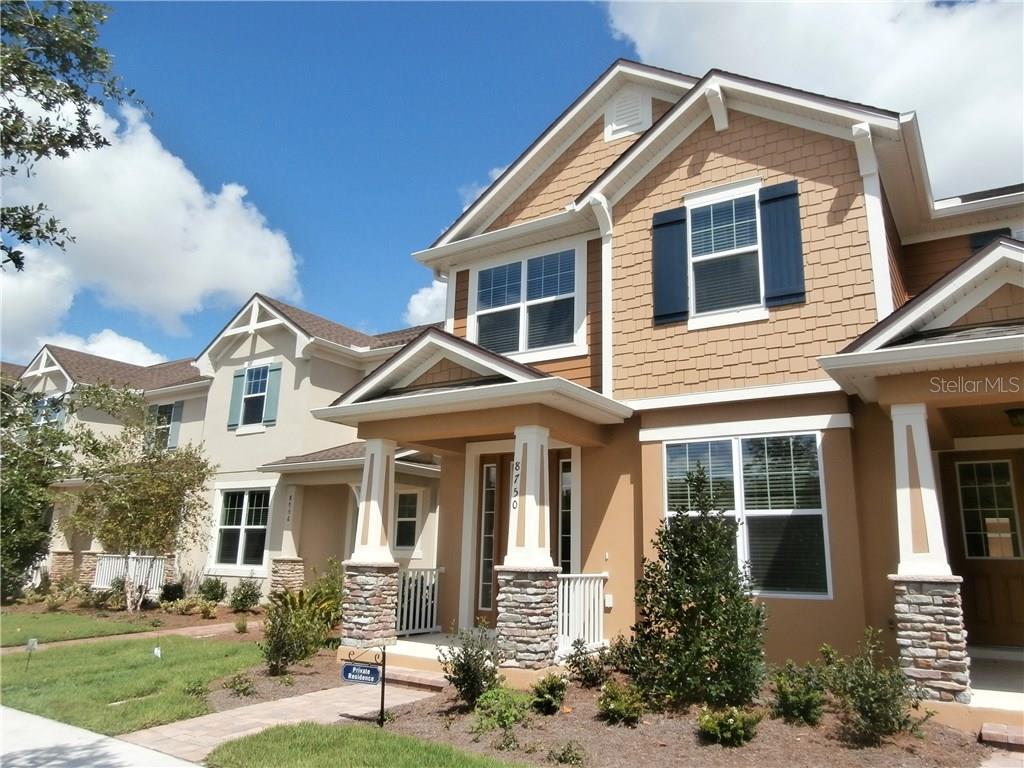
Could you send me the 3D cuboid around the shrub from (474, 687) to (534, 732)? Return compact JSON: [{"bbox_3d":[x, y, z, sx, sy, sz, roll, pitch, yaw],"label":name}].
[{"bbox_3d":[-0.078,2.744,6.082,0.475,0.287,0.475,1,-13,0],"label":"shrub"}]

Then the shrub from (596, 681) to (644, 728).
[{"bbox_3d":[0.927,2.713,6.067,0.395,0.320,0.395,2,-14,0],"label":"shrub"}]

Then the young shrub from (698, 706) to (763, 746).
[{"bbox_3d":[1.701,2.656,5.555,0.499,0.233,0.499,-7,-16,33],"label":"young shrub"}]

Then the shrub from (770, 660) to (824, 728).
[{"bbox_3d":[2.410,2.611,6.034,0.423,0.492,0.423,-7,-16,34],"label":"shrub"}]

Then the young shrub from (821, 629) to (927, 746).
[{"bbox_3d":[2.989,2.466,5.879,0.840,0.828,0.773,-7,-16,33],"label":"young shrub"}]

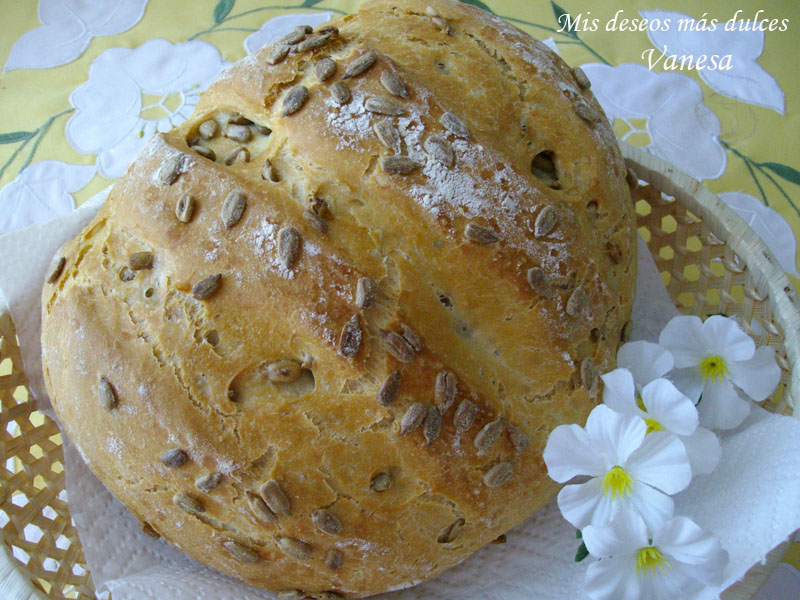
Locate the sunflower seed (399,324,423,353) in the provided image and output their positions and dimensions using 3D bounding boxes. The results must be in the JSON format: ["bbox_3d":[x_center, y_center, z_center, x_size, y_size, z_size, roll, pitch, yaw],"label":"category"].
[{"bbox_3d":[0.003,0.011,0.228,0.009,0.003,0.005,50,29,-1],"label":"sunflower seed"}]

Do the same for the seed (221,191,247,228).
[{"bbox_3d":[-0.046,-0.025,0.229,0.006,0.004,0.011,7,71,10],"label":"seed"}]

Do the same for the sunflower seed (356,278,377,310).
[{"bbox_3d":[-0.009,-0.002,0.217,0.005,0.003,0.009,11,83,-5],"label":"sunflower seed"}]

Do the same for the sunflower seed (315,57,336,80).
[{"bbox_3d":[-0.022,-0.071,0.256,0.006,0.004,0.009,14,61,13],"label":"sunflower seed"}]

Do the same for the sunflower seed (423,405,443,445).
[{"bbox_3d":[0.009,0.036,0.238,0.005,0.004,0.012,8,84,-8],"label":"sunflower seed"}]

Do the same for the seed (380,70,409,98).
[{"bbox_3d":[-0.001,-0.063,0.244,0.006,0.003,0.011,-38,75,-17],"label":"seed"}]

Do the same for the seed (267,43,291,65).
[{"bbox_3d":[-0.043,-0.088,0.297,0.010,0.003,0.005,-38,74,-8],"label":"seed"}]

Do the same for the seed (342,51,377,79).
[{"bbox_3d":[-0.012,-0.070,0.249,0.005,0.003,0.011,41,71,18],"label":"seed"}]

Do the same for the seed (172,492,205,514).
[{"bbox_3d":[-0.061,0.059,0.242,0.010,0.003,0.004,26,90,3],"label":"seed"}]

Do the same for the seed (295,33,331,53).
[{"bbox_3d":[-0.028,-0.084,0.271,0.011,0.004,0.005,-25,53,-9],"label":"seed"}]

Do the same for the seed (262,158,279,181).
[{"bbox_3d":[-0.041,-0.041,0.263,0.004,0.005,0.009,-11,69,0],"label":"seed"}]

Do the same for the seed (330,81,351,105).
[{"bbox_3d":[-0.020,-0.069,0.279,0.005,0.004,0.010,-18,66,-7],"label":"seed"}]

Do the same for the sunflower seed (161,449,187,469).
[{"bbox_3d":[-0.061,0.043,0.226,0.009,0.003,0.005,-8,98,18],"label":"sunflower seed"}]

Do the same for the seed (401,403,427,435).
[{"bbox_3d":[0.003,0.032,0.221,0.005,0.003,0.010,32,89,-15],"label":"seed"}]

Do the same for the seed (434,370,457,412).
[{"bbox_3d":[0.012,0.024,0.218,0.005,0.004,0.011,7,85,-13],"label":"seed"}]

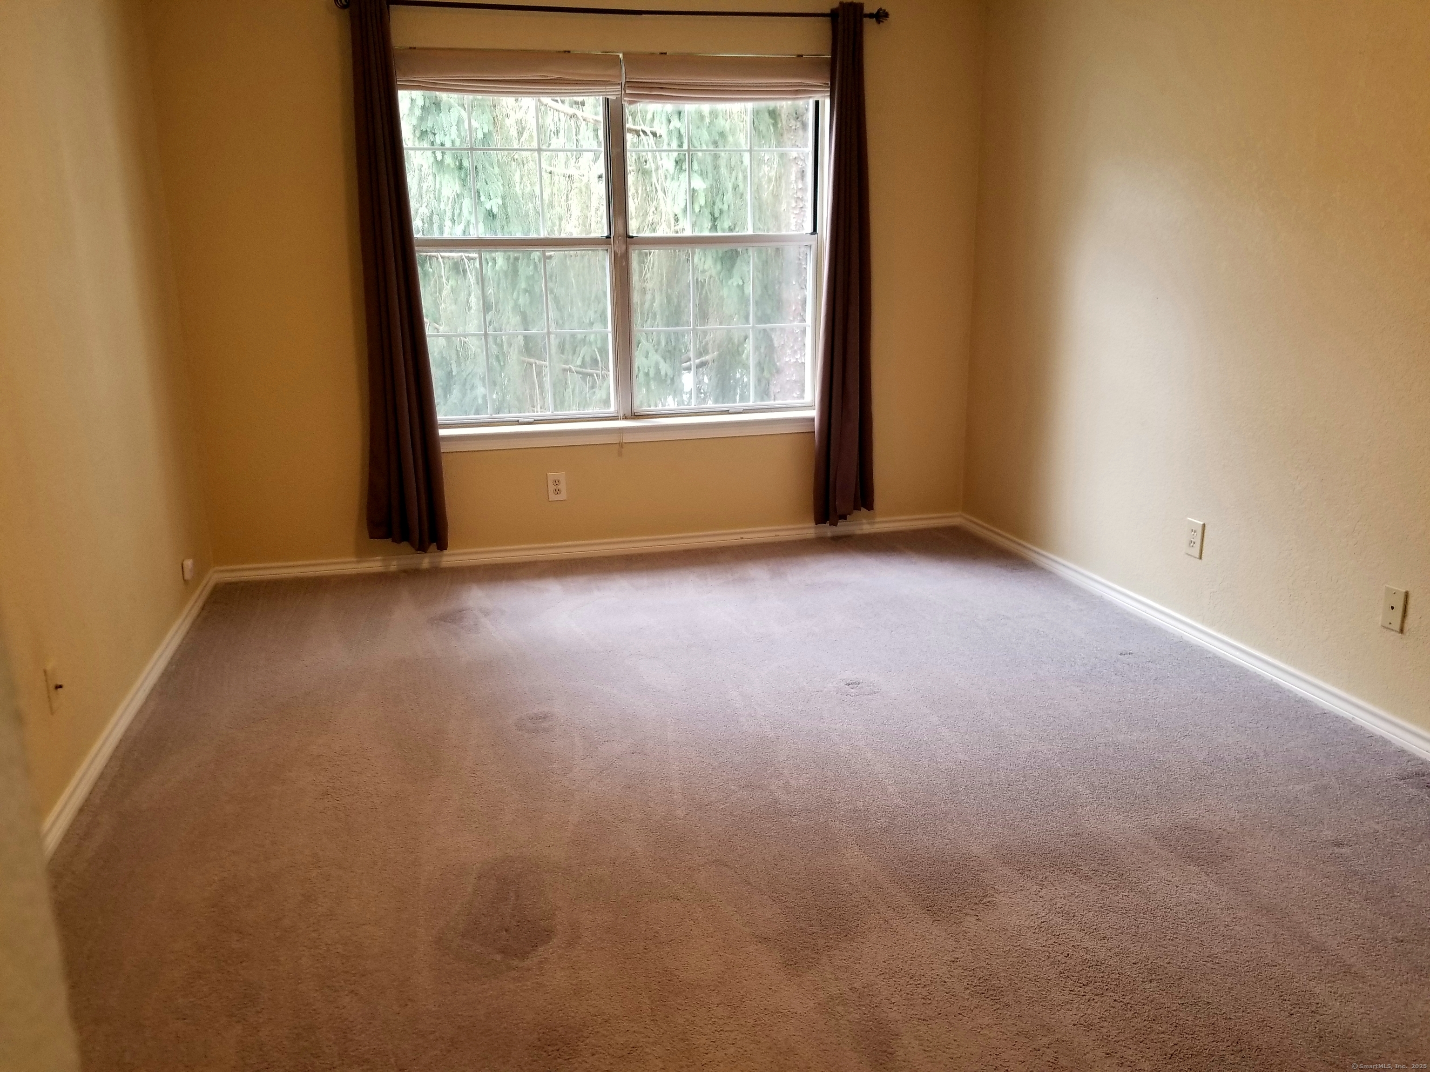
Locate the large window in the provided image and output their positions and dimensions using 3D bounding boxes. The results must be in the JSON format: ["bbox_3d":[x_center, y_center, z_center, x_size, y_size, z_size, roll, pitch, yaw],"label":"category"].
[{"bbox_3d":[-0.370,-1.139,4.398,1.730,1.512,0.120,-4,15,-14],"label":"large window"}]

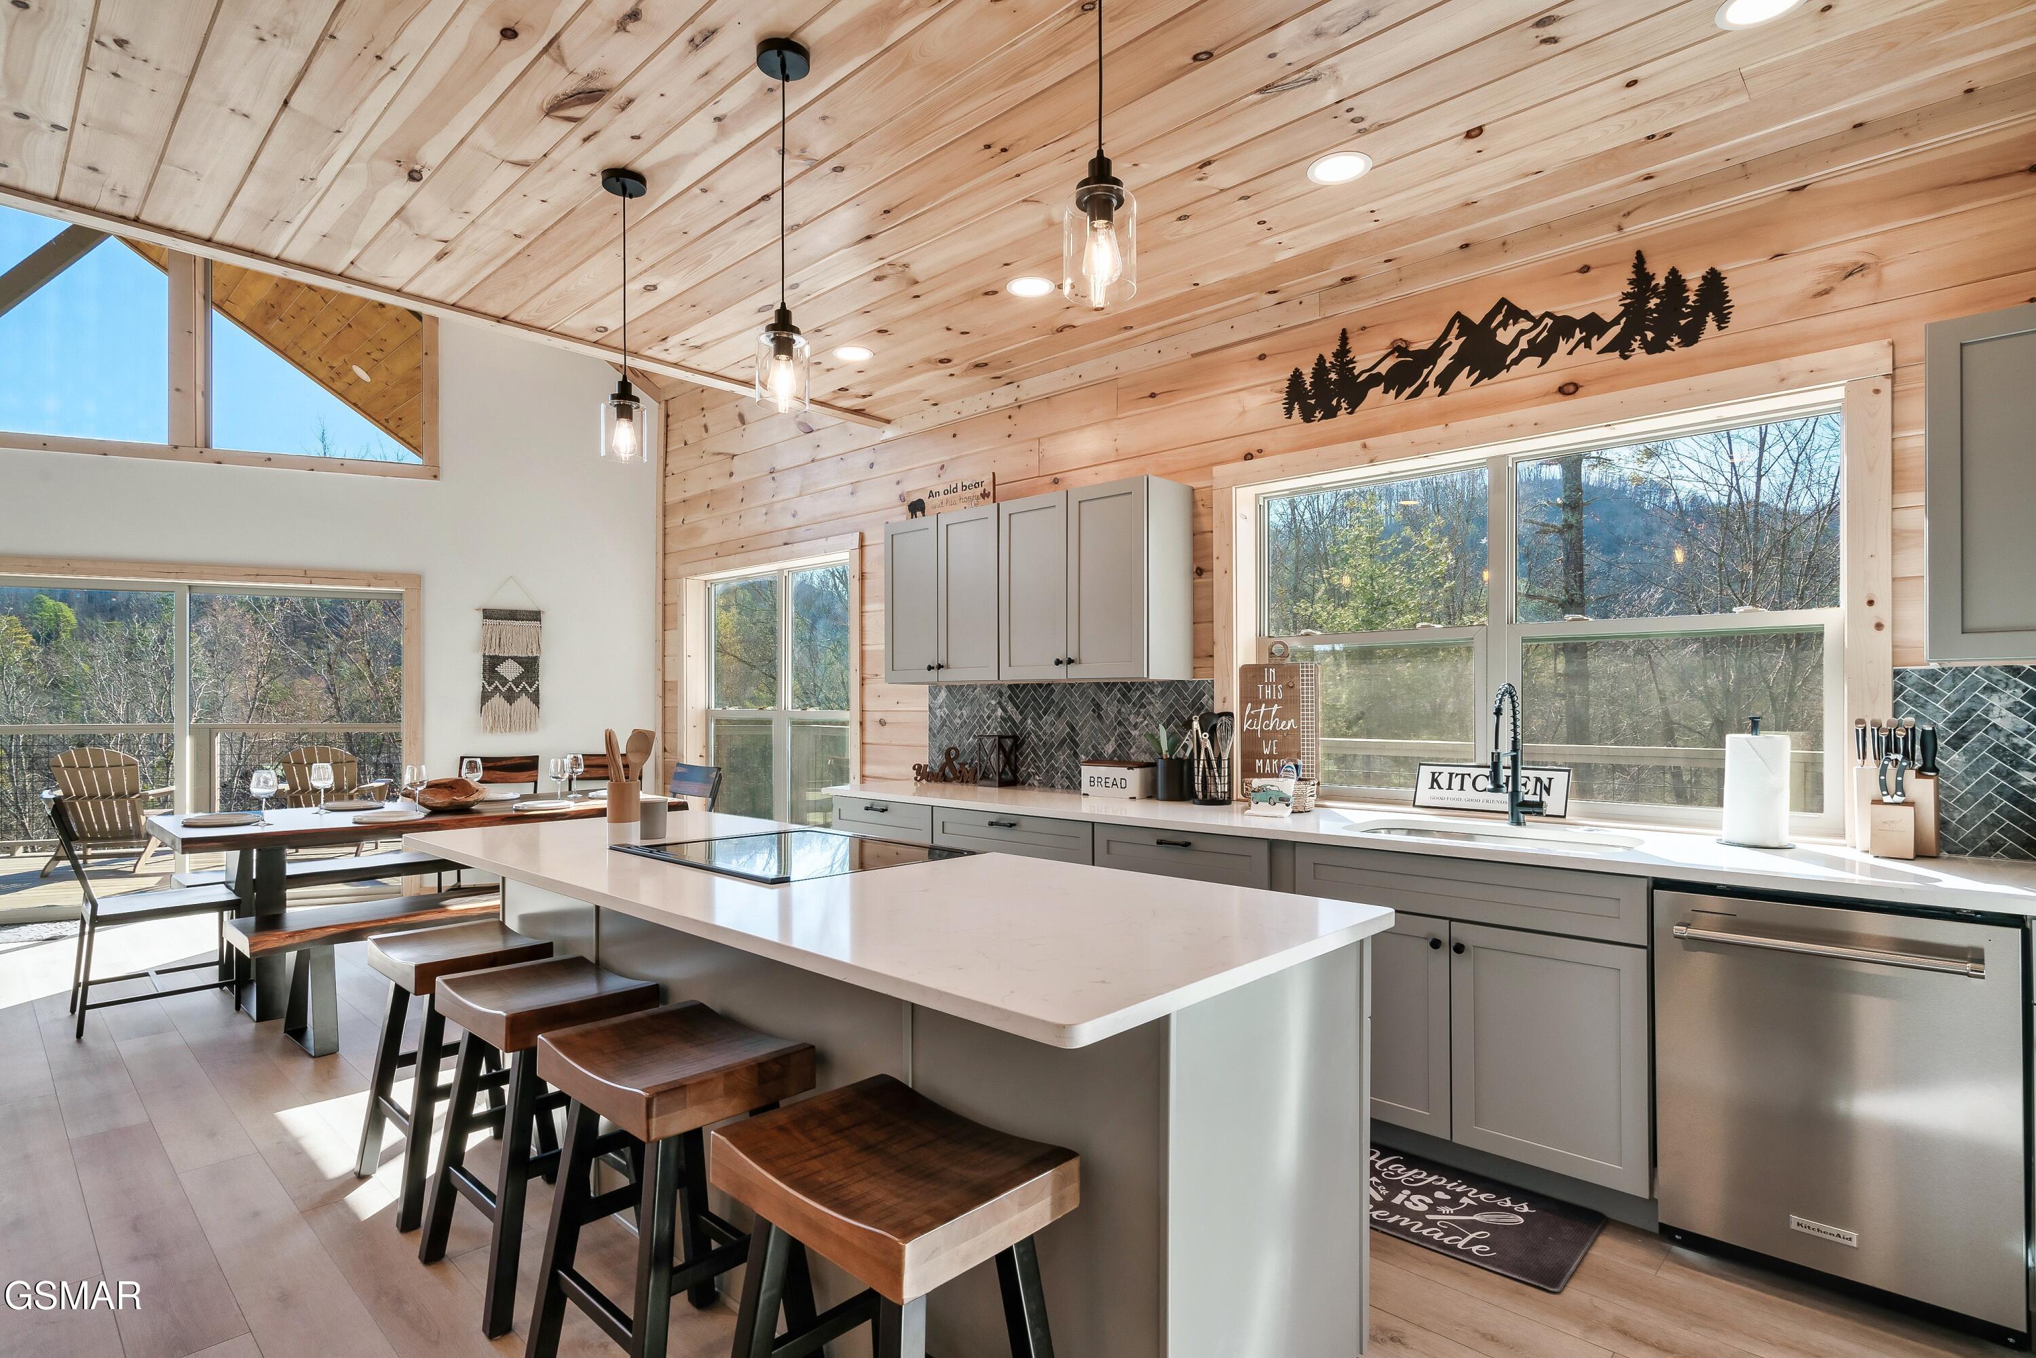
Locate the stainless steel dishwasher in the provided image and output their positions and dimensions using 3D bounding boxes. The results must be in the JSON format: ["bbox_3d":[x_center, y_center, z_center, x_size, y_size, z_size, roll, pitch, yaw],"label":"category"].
[{"bbox_3d":[1.919,0.915,2.281,0.605,0.820,0.610,-1,-2,42],"label":"stainless steel dishwasher"}]

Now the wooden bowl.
[{"bbox_3d":[-2.895,0.584,4.889,0.320,0.140,0.360,-1,-2,42],"label":"wooden bowl"}]

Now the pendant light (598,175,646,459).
[{"bbox_3d":[-1.095,-0.989,2.665,0.121,0.790,0.121,-1,-2,42],"label":"pendant light"}]

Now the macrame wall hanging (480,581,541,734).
[{"bbox_3d":[-3.401,-0.145,6.448,0.365,1.020,0.035,1,-2,-24],"label":"macrame wall hanging"}]

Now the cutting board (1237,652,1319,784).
[{"bbox_3d":[0.986,0.172,3.628,0.325,0.610,0.030,-1,-2,42],"label":"cutting board"}]

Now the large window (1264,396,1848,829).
[{"bbox_3d":[1.602,-0.159,3.211,1.780,1.190,0.120,-1,-2,42],"label":"large window"}]

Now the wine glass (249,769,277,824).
[{"bbox_3d":[-3.263,0.515,4.160,0.090,0.230,0.090,-1,-2,42],"label":"wine glass"}]

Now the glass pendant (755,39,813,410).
[{"bbox_3d":[-0.528,-0.997,2.162,0.121,0.805,0.121,0,-2,0],"label":"glass pendant"}]

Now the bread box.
[{"bbox_3d":[0.425,0.421,4.007,0.275,0.145,0.160,-1,-2,42],"label":"bread box"}]

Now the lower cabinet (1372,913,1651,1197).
[{"bbox_3d":[1.385,0.955,2.833,0.905,0.620,0.620,-1,-2,42],"label":"lower cabinet"}]

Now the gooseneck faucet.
[{"bbox_3d":[1.498,0.230,2.910,0.120,0.436,0.270,-1,-2,42],"label":"gooseneck faucet"}]

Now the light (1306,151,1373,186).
[{"bbox_3d":[0.880,-1.378,2.626,0.180,0.030,0.180,0,-2,0],"label":"light"}]

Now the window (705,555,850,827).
[{"bbox_3d":[-1.476,0.221,6.103,1.800,1.800,0.100,-1,-2,42],"label":"window"}]

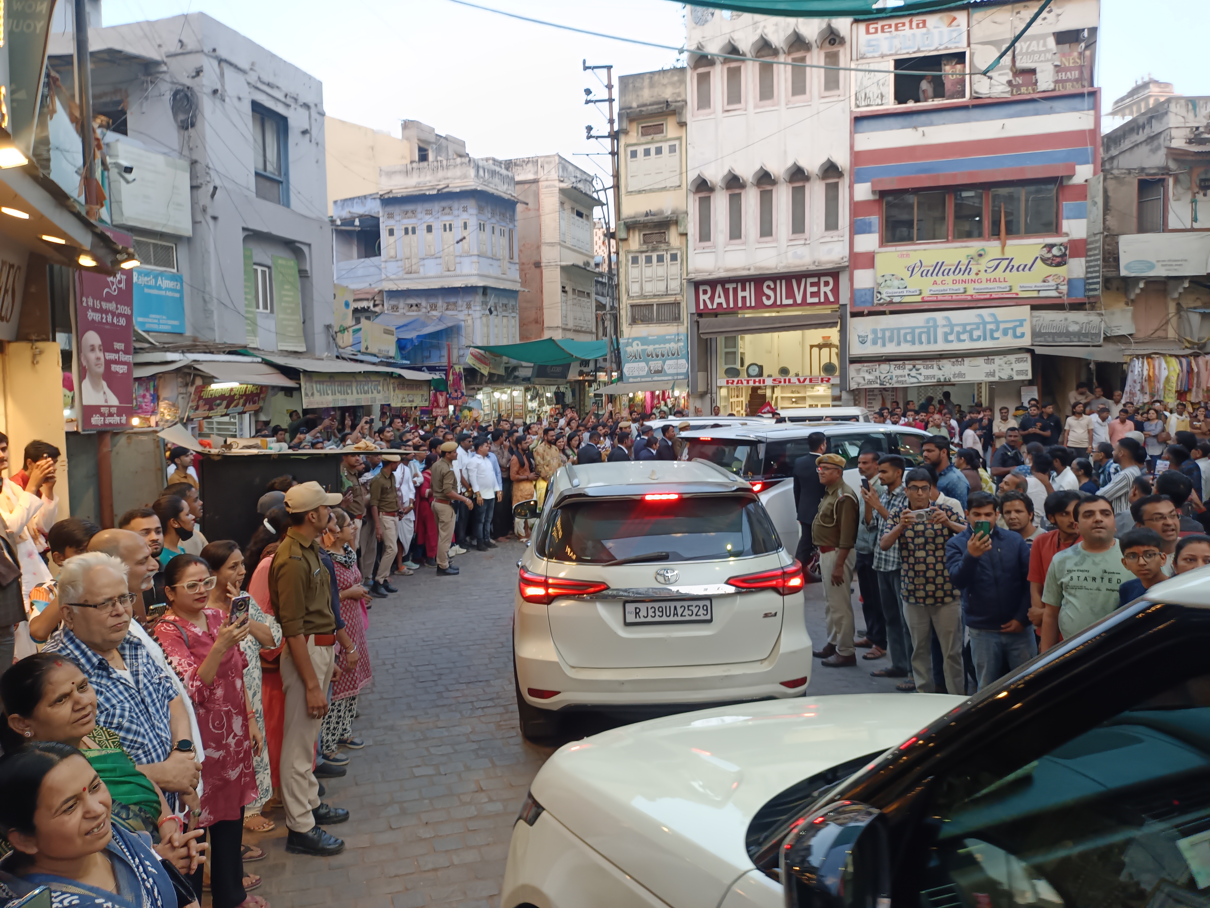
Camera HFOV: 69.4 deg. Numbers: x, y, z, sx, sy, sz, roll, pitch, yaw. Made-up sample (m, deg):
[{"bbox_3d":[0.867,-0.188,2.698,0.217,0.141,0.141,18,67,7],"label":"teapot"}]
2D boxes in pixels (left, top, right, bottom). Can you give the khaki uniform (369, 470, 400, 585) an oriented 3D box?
[{"bbox_3d":[-2.665,0.873,10.550,0.340,1.360,0.480,2,5,41],"label":"khaki uniform"}]

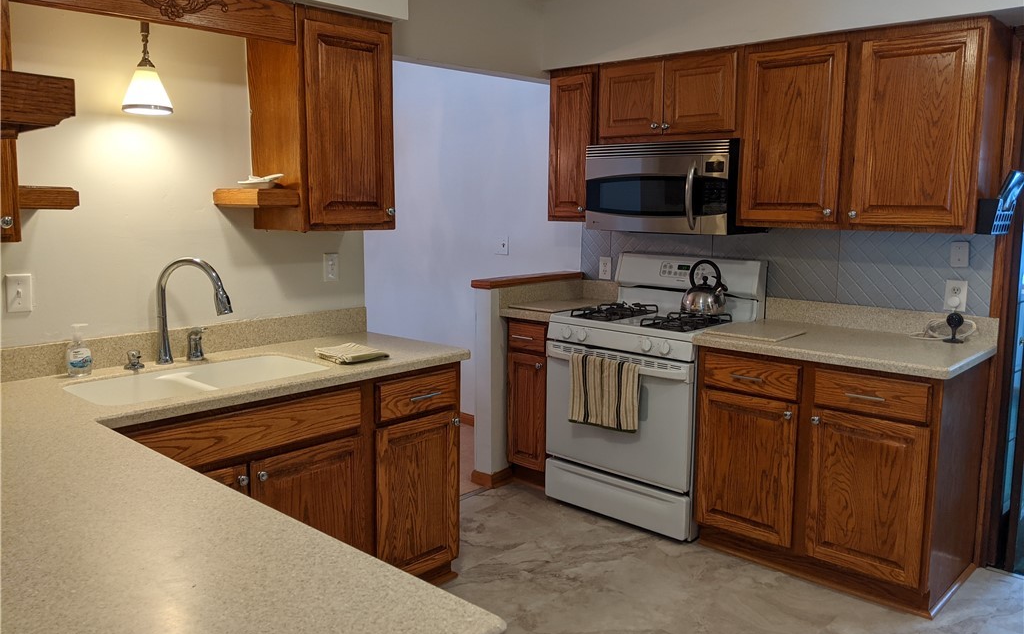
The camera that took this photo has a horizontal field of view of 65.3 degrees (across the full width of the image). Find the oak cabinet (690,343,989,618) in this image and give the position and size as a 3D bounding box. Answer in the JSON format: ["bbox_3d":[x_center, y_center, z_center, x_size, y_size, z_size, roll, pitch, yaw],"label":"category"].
[{"bbox_3d":[1.327,0.549,3.270,0.929,0.851,0.675,8,11,42],"label":"oak cabinet"}]

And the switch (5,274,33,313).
[{"bbox_3d":[-1.500,-0.071,2.438,0.016,0.117,0.071,8,11,42],"label":"switch"}]

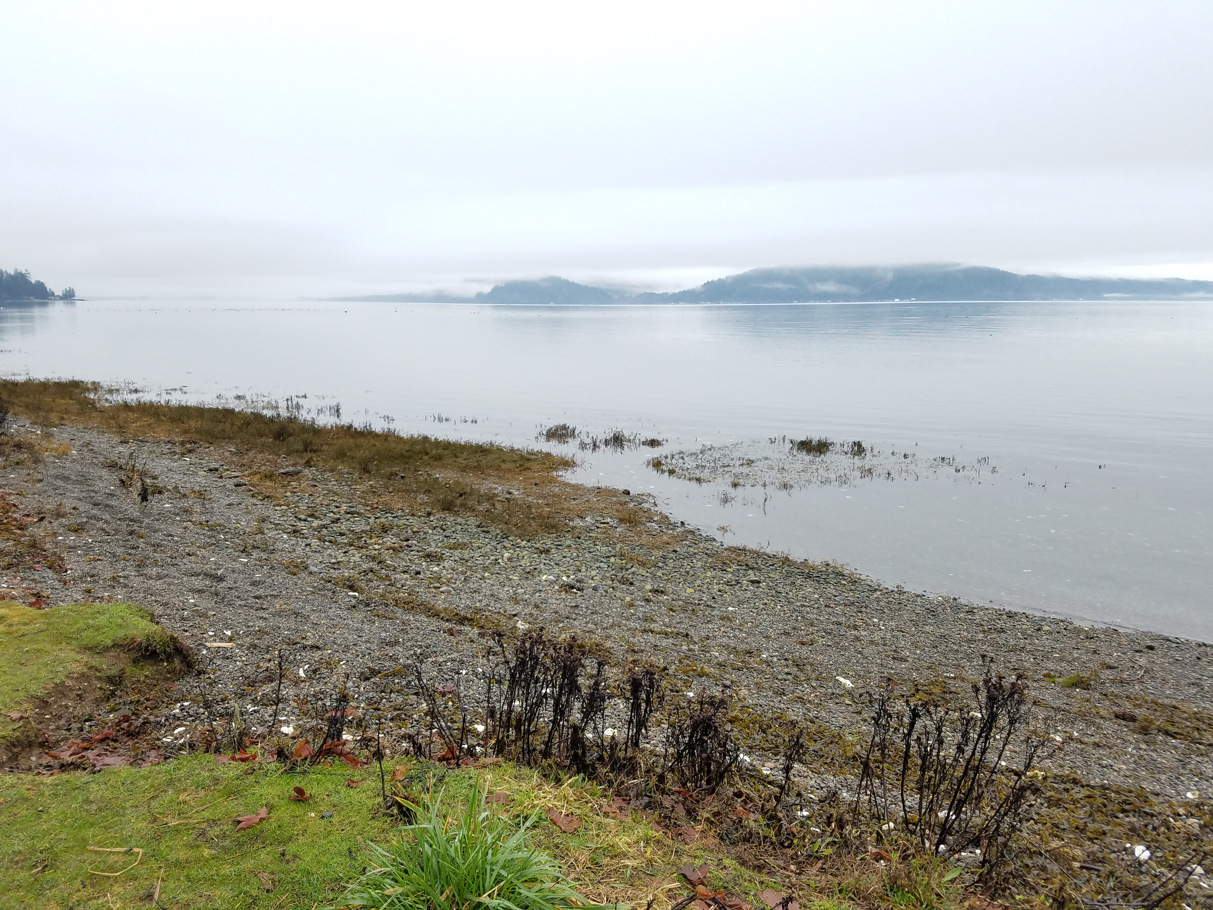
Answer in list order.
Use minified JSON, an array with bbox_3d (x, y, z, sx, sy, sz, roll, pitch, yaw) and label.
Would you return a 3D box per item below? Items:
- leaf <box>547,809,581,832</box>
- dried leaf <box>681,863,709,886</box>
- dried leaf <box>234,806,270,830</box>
[{"bbox_3d":[-0.125,1.061,2.662,0.133,0.025,0.079,9,13,43],"label":"leaf"},{"bbox_3d":[0.237,1.139,2.486,0.085,0.030,0.078,0,10,0],"label":"dried leaf"},{"bbox_3d":[-1.031,1.060,2.653,0.073,0.030,0.124,7,12,37],"label":"dried leaf"}]

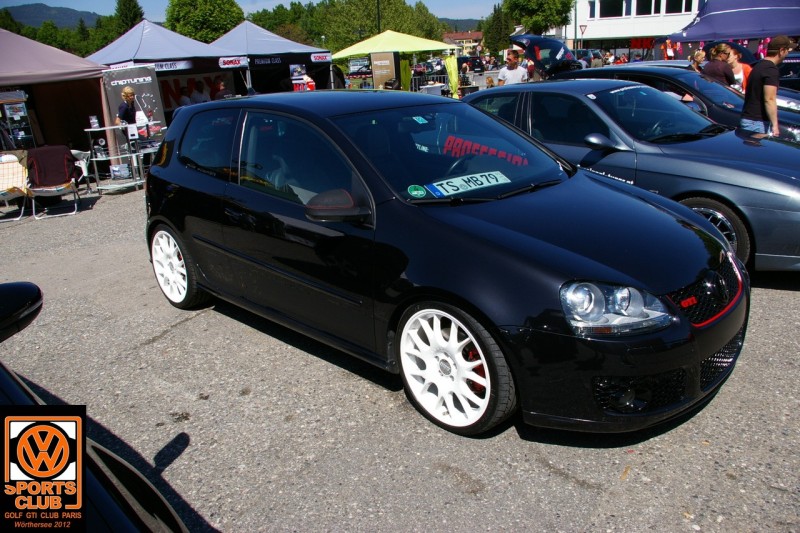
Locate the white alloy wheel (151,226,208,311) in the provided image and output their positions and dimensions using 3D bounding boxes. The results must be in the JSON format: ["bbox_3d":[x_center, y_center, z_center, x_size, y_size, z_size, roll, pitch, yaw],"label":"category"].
[{"bbox_3d":[-1.576,-0.025,4.362,0.635,0.635,0.230,13,23,43],"label":"white alloy wheel"}]

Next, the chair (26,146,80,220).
[{"bbox_3d":[-4.932,-1.201,8.473,0.590,0.900,0.630,-11,18,-26],"label":"chair"}]

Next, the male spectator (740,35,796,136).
[{"bbox_3d":[3.719,-1.417,6.107,0.460,1.760,0.500,-4,17,-3],"label":"male spectator"}]

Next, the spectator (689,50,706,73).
[{"bbox_3d":[4.658,-2.564,9.537,0.450,1.650,0.300,-12,19,-29],"label":"spectator"}]

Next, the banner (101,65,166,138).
[{"bbox_3d":[-4.765,-2.557,10.953,1.000,2.030,0.200,-1,17,8],"label":"banner"}]

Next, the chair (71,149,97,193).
[{"bbox_3d":[-5.699,-1.677,10.551,0.540,0.710,0.530,-6,17,-11],"label":"chair"}]

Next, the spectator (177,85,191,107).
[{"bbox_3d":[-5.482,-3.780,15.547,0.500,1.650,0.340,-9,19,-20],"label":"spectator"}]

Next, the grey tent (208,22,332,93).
[{"bbox_3d":[-4.000,-5.180,16.886,3.000,3.250,3.000,10,22,36],"label":"grey tent"}]

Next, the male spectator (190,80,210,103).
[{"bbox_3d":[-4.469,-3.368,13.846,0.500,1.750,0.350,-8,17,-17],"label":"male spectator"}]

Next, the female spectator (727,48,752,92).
[{"bbox_3d":[5.249,-2.528,9.451,0.480,1.680,0.320,11,22,38],"label":"female spectator"}]

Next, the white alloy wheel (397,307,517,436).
[{"bbox_3d":[0.260,0.426,2.696,0.220,0.630,0.630,-18,23,-40],"label":"white alloy wheel"}]

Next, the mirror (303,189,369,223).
[{"bbox_3d":[-0.302,-0.291,2.857,0.150,0.155,0.260,13,24,42],"label":"mirror"}]

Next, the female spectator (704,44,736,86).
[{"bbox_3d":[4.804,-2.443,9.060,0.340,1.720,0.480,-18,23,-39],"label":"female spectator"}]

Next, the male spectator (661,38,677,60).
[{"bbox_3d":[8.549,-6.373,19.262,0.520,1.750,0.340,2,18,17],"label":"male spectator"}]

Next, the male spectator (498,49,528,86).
[{"bbox_3d":[1.729,-2.352,9.168,0.540,1.790,0.330,2,18,17],"label":"male spectator"}]

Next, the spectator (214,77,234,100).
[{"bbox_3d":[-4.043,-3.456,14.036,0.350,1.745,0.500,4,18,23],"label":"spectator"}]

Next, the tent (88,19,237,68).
[{"bbox_3d":[-5.595,-4.013,13.846,3.050,3.140,3.050,8,20,33],"label":"tent"}]

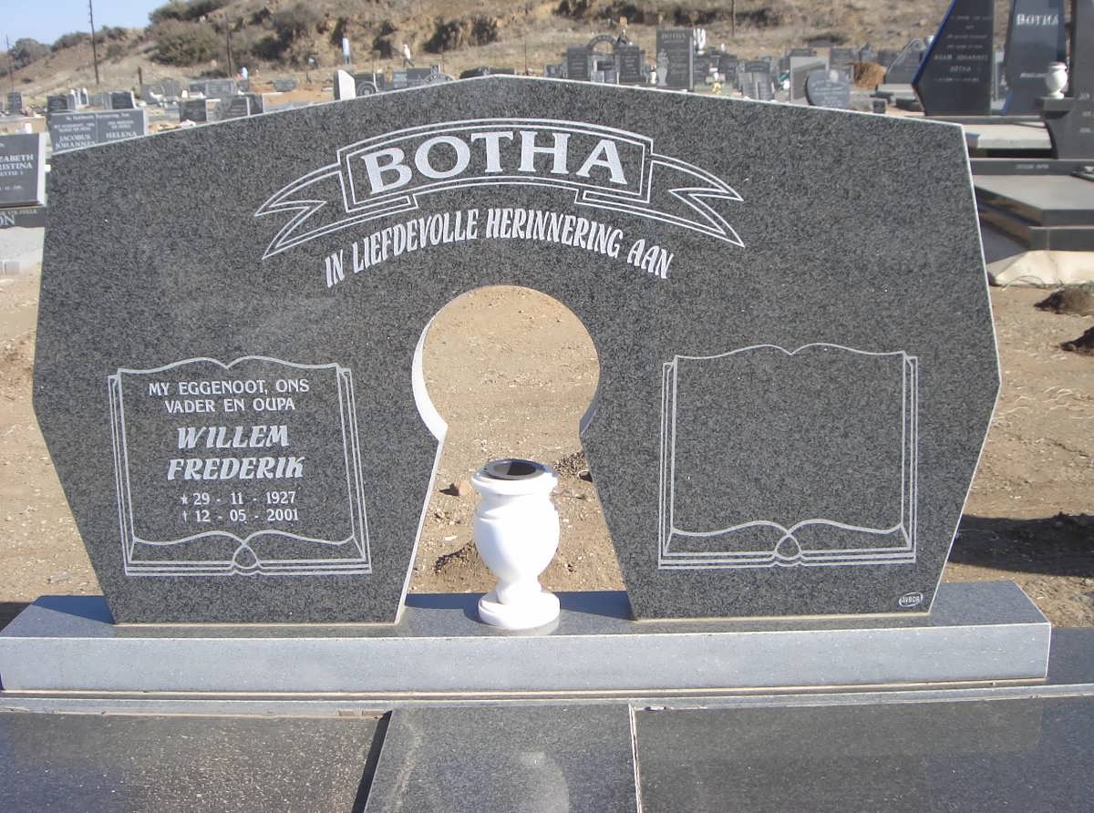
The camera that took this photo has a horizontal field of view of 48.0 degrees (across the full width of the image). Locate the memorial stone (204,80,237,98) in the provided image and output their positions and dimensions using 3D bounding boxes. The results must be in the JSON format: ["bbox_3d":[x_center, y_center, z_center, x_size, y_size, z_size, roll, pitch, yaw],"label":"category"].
[{"bbox_3d":[-10.108,-9.798,38.000,1.037,0.684,0.130,-2,15,0],"label":"memorial stone"}]

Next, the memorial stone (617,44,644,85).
[{"bbox_3d":[2.116,-8.614,31.000,0.659,1.022,0.120,-1,15,1],"label":"memorial stone"}]

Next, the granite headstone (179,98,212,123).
[{"bbox_3d":[-7.733,-6.501,27.000,0.627,0.526,0.120,-2,15,0],"label":"granite headstone"}]

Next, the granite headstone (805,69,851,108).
[{"bbox_3d":[3.783,-4.248,16.500,0.597,0.557,0.120,-1,15,4],"label":"granite headstone"}]

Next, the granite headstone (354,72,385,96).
[{"bbox_3d":[-4.957,-8.880,34.000,0.790,0.739,0.120,-2,15,0],"label":"granite headstone"}]

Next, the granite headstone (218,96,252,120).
[{"bbox_3d":[-6.842,-6.551,27.000,0.651,0.587,0.120,-2,15,0],"label":"granite headstone"}]

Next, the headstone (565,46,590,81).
[{"bbox_3d":[0.782,-8.603,31.000,0.572,0.953,0.120,-1,15,1],"label":"headstone"}]

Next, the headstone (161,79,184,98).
[{"bbox_3d":[-12.243,-10.329,40.000,0.673,0.690,0.130,-2,15,0],"label":"headstone"}]

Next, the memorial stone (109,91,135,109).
[{"bbox_3d":[-11.053,-7.919,32.000,0.623,0.576,0.120,-2,15,0],"label":"memorial stone"}]

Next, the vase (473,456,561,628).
[{"bbox_3d":[-0.046,0.225,2.030,0.142,0.250,0.142,-1,15,1],"label":"vase"}]

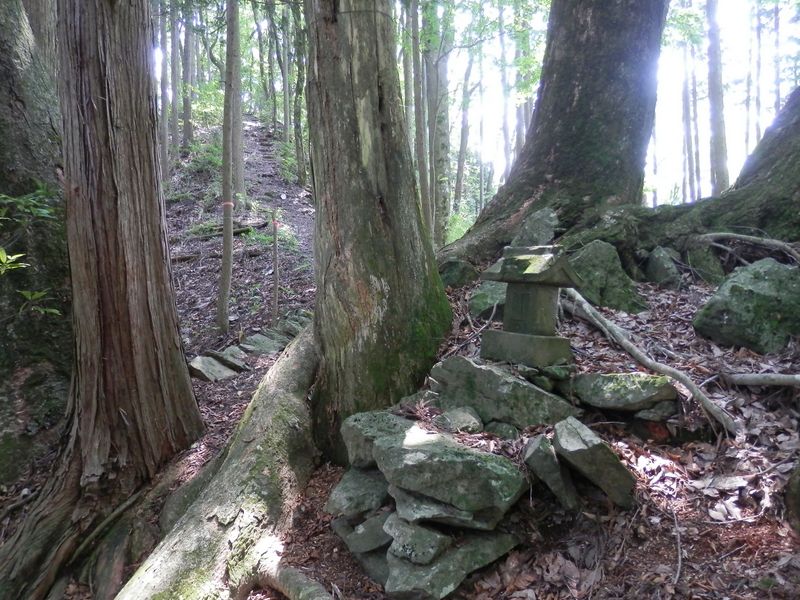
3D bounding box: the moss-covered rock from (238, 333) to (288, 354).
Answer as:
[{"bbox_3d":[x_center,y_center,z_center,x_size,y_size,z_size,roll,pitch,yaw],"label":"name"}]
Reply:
[{"bbox_3d":[-1.134,0.361,4.800,0.410,0.150,0.340,0,-1,0],"label":"moss-covered rock"}]

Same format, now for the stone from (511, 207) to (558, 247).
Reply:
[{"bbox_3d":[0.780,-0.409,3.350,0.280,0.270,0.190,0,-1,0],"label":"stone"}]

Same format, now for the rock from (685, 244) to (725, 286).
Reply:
[{"bbox_3d":[2.644,-0.299,5.000,0.340,0.340,0.300,-2,-5,11],"label":"rock"}]

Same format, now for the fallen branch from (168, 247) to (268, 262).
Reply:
[{"bbox_3d":[-2.499,-0.623,8.000,1.360,0.110,0.140,-4,-4,-9],"label":"fallen branch"}]

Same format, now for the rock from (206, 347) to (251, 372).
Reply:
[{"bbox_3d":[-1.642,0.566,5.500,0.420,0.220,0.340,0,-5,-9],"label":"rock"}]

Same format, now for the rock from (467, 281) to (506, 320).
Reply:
[{"bbox_3d":[0.636,-0.004,4.150,0.320,0.280,0.280,-1,-5,6],"label":"rock"}]

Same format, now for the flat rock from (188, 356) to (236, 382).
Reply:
[{"bbox_3d":[-1.664,0.613,5.100,0.430,0.180,0.330,1,-3,-18],"label":"flat rock"}]

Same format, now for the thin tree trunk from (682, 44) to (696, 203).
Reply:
[{"bbox_3d":[7.766,-4.735,15.500,0.260,4.200,0.260,-3,-5,0],"label":"thin tree trunk"}]

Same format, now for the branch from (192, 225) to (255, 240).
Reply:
[{"bbox_3d":[-2.719,-1.040,8.900,0.970,0.110,0.140,-11,-2,-14],"label":"branch"}]

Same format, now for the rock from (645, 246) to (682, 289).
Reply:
[{"bbox_3d":[2.371,-0.292,5.200,0.330,0.370,0.300,-1,-3,25],"label":"rock"}]

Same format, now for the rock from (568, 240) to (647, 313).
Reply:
[{"bbox_3d":[1.608,-0.175,4.500,0.600,0.560,0.480,-1,-3,20],"label":"rock"}]

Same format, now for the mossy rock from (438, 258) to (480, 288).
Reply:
[{"bbox_3d":[0.488,-0.225,4.900,0.360,0.260,0.300,0,-3,6],"label":"mossy rock"}]

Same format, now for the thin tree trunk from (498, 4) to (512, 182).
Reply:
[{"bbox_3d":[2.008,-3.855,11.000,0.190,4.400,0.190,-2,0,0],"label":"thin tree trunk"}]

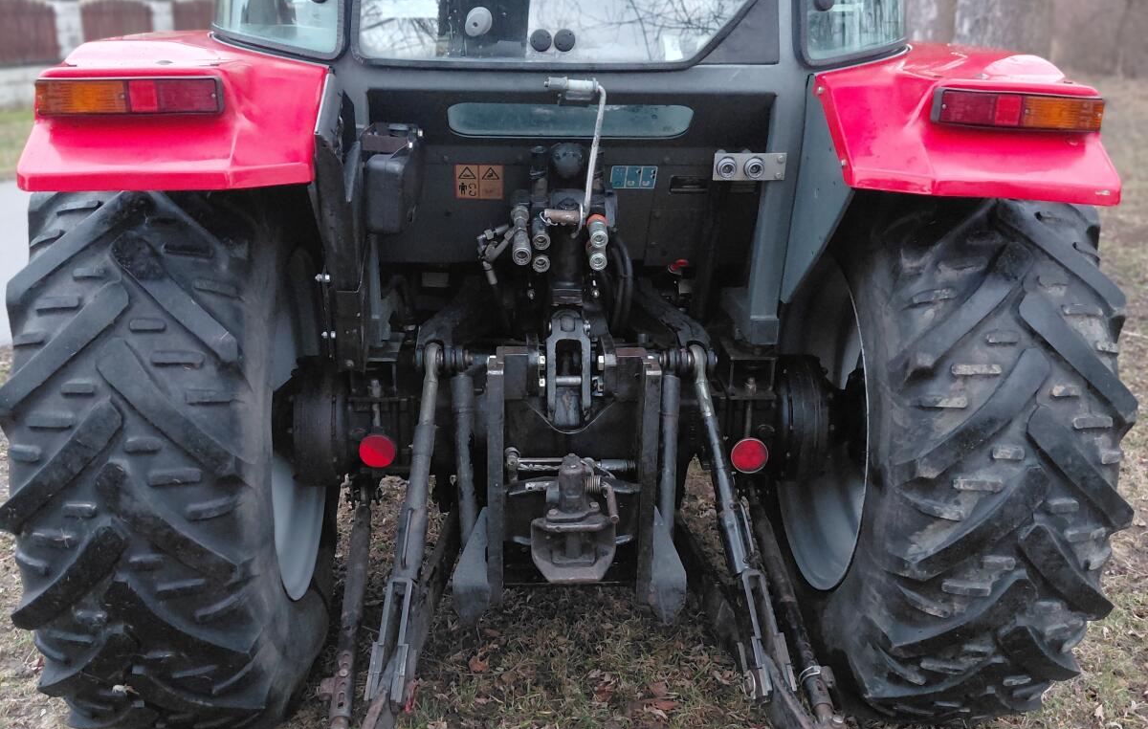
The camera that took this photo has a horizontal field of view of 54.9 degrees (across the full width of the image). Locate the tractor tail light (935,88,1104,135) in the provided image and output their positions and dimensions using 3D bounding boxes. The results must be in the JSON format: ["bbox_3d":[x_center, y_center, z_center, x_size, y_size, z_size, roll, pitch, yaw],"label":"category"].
[{"bbox_3d":[0.931,-0.536,2.321,0.348,0.074,0.060,0,18,-4],"label":"tractor tail light"}]

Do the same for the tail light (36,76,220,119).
[{"bbox_3d":[-0.888,-0.536,2.206,0.348,0.074,0.060,0,18,-4],"label":"tail light"}]

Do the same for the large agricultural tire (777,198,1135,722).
[{"bbox_3d":[0.865,0.112,3.027,0.490,1.570,1.610,0,18,-4],"label":"large agricultural tire"}]

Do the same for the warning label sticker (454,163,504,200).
[{"bbox_3d":[-0.222,-0.428,2.615,0.114,0.084,0.002,0,18,-4],"label":"warning label sticker"}]

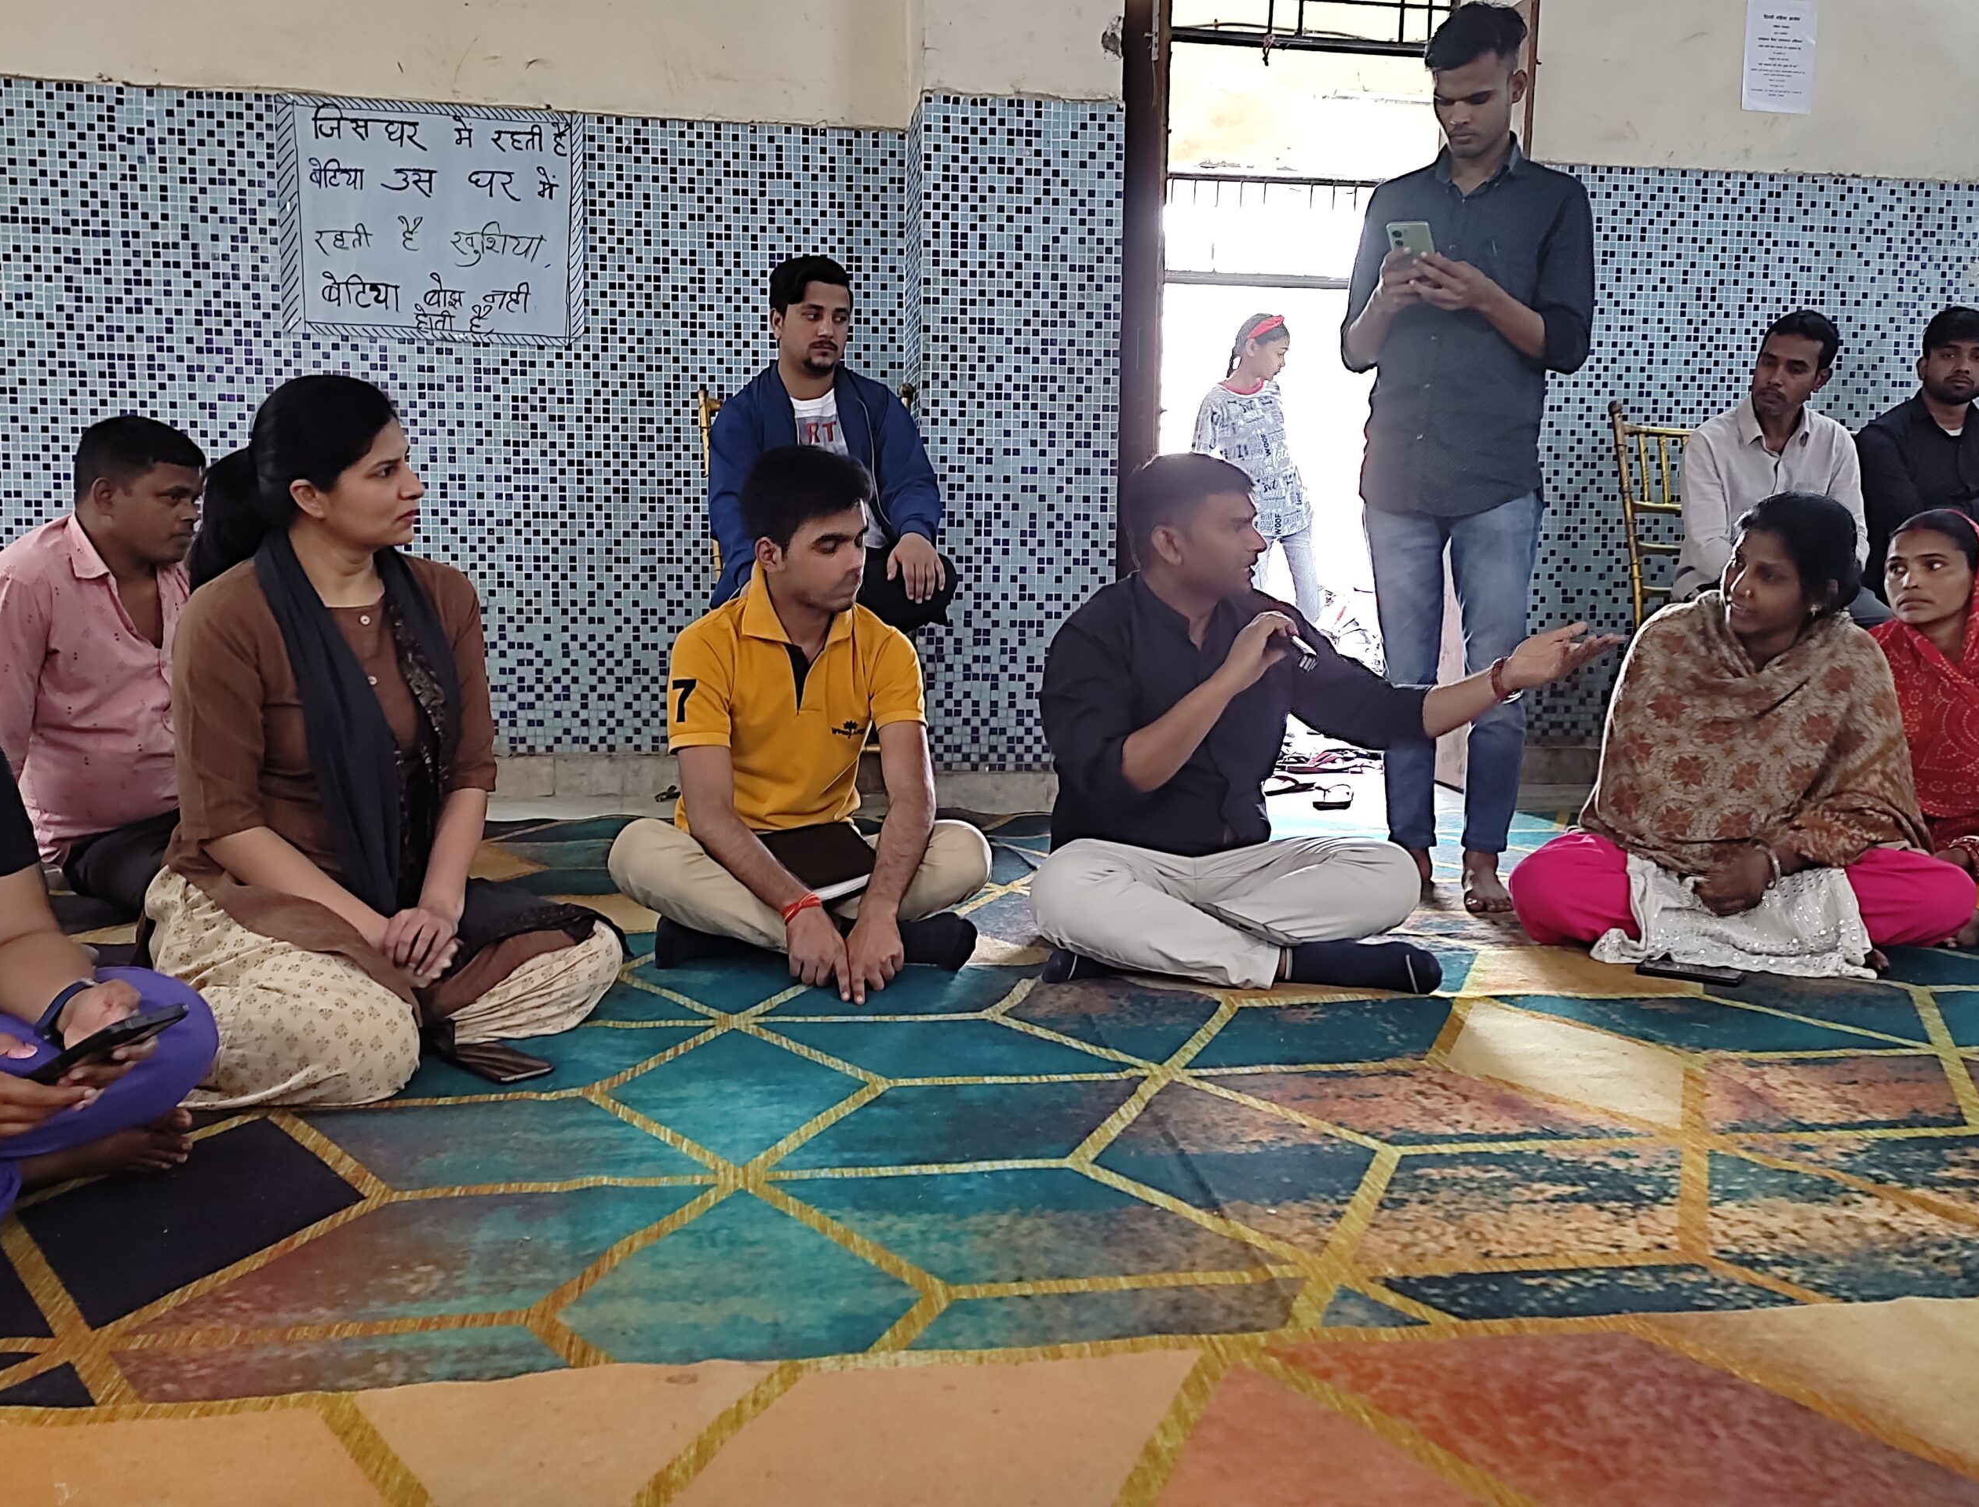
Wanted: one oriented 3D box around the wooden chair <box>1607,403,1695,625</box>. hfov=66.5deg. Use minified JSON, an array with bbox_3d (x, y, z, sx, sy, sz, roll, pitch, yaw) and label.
[{"bbox_3d":[1.753,-0.269,3.489,0.430,1.040,0.460,-2,7,-25],"label":"wooden chair"}]

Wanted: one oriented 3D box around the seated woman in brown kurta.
[{"bbox_3d":[-0.829,-0.059,2.026,0.620,0.880,0.620,-5,9,-44],"label":"seated woman in brown kurta"}]

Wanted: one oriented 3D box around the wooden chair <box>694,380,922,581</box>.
[{"bbox_3d":[-0.343,-0.248,3.091,0.440,1.040,0.460,-1,6,-16],"label":"wooden chair"}]

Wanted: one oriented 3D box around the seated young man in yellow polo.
[{"bbox_3d":[-0.309,-0.081,2.516,0.630,0.830,0.630,0,6,-7],"label":"seated young man in yellow polo"}]

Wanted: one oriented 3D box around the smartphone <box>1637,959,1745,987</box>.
[{"bbox_3d":[1.127,0.355,2.429,0.156,0.009,0.075,4,7,30],"label":"smartphone"}]

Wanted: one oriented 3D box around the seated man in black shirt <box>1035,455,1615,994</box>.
[{"bbox_3d":[0.521,-0.079,2.555,0.900,0.835,0.620,0,6,-6],"label":"seated man in black shirt"}]

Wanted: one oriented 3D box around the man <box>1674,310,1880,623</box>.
[{"bbox_3d":[1.804,-0.395,3.395,0.500,1.310,0.740,0,6,-2],"label":"man"}]

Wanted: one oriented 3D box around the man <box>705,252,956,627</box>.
[{"bbox_3d":[-0.296,-0.374,2.998,0.530,1.310,0.740,-1,6,-14],"label":"man"}]

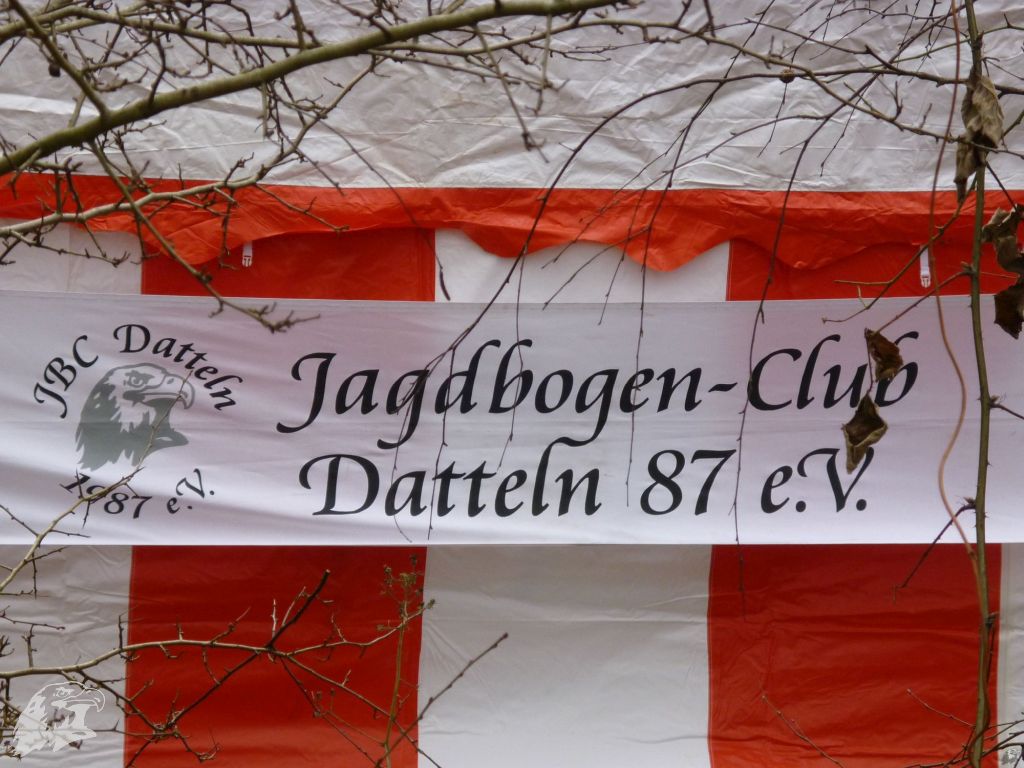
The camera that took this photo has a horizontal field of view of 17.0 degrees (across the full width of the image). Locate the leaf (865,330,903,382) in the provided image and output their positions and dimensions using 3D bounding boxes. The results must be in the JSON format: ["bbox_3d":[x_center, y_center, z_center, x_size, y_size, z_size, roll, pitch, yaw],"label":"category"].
[{"bbox_3d":[0.390,-0.031,3.600,0.040,0.054,0.026,0,1,0],"label":"leaf"}]

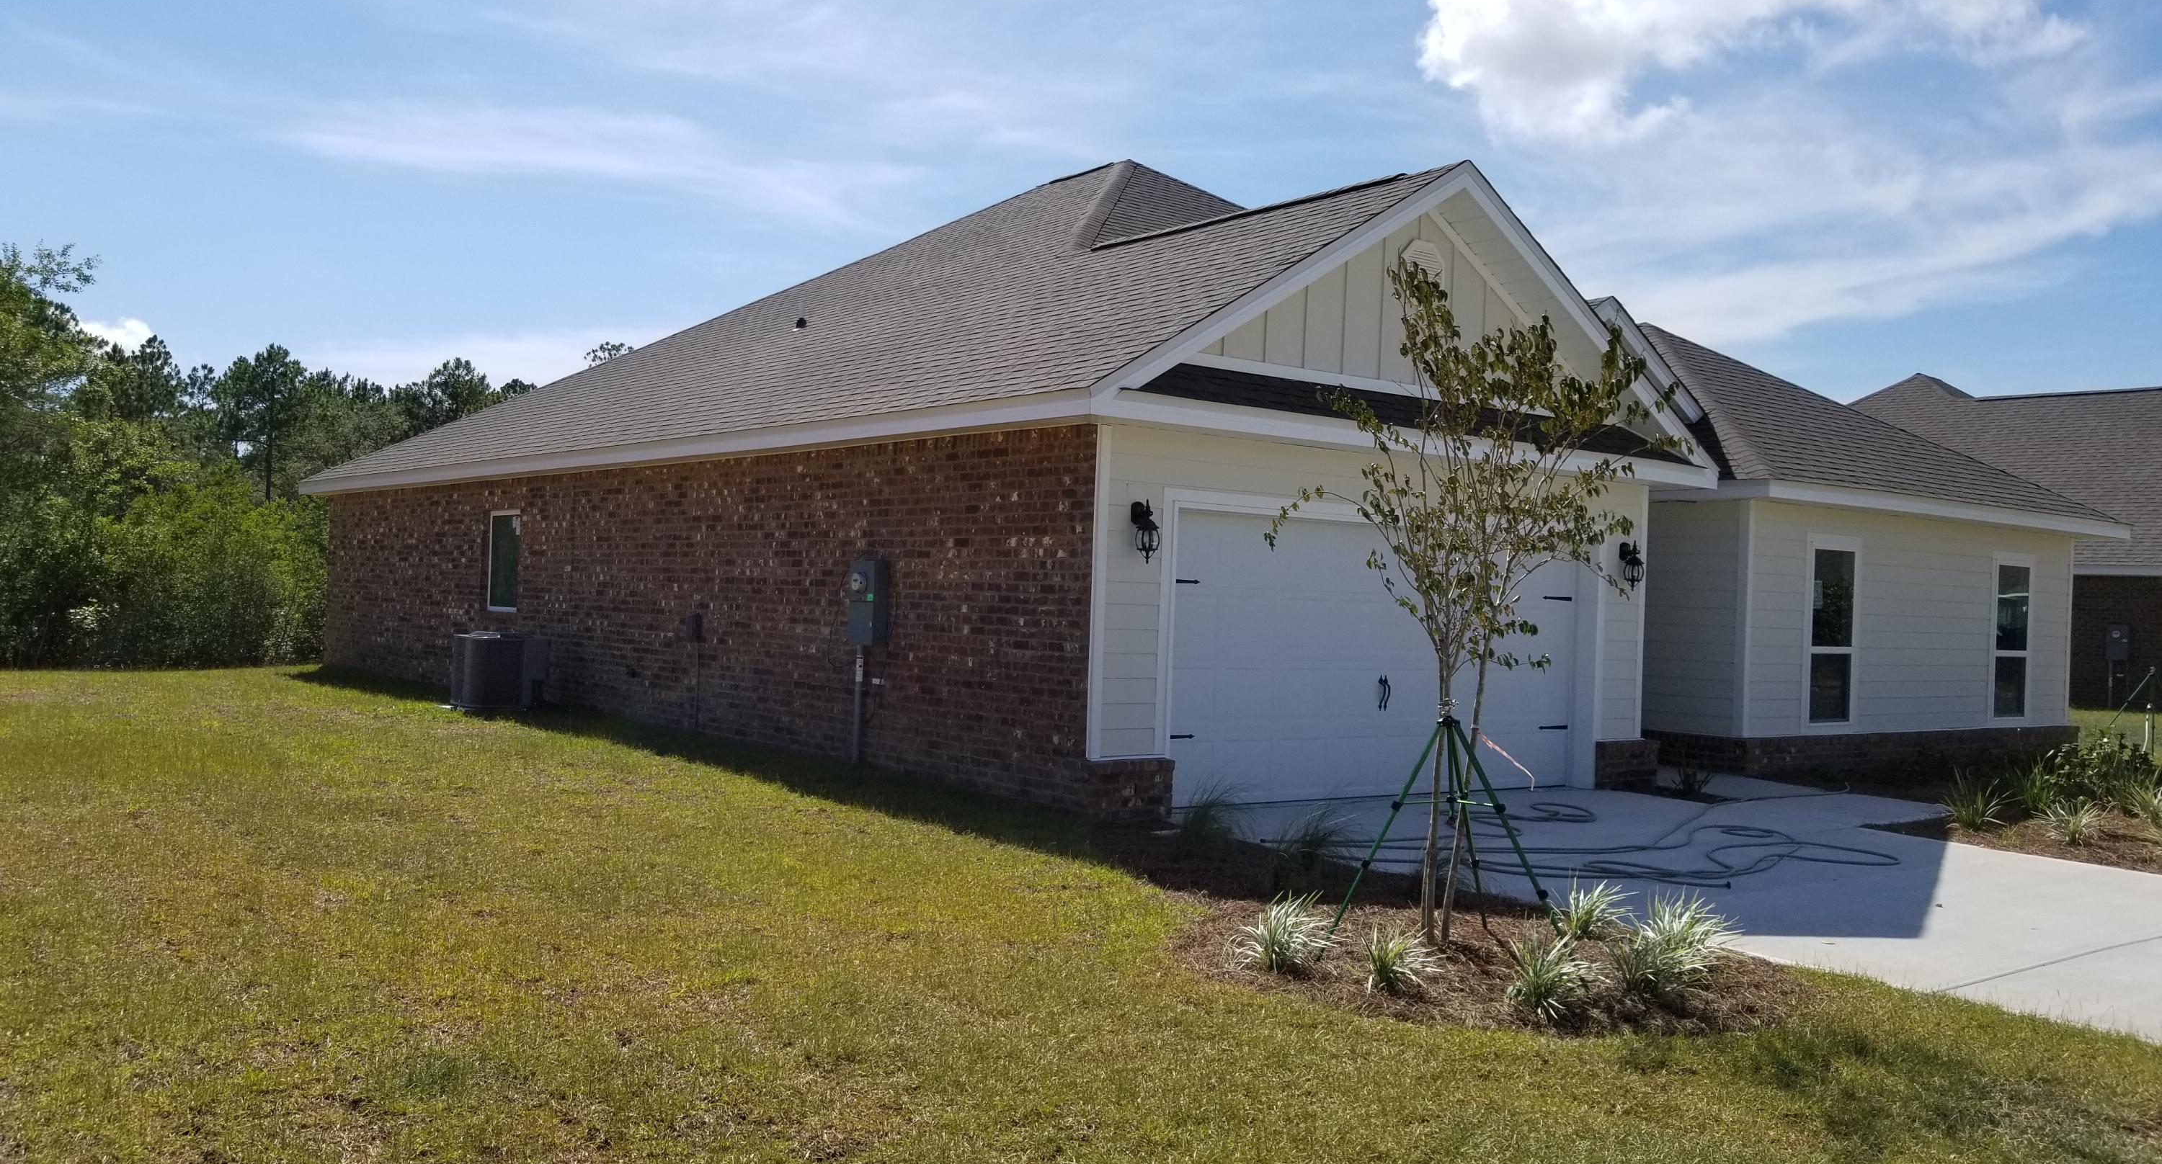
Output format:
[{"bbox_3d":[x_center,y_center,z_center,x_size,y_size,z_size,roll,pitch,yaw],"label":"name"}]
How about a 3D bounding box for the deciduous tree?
[{"bbox_3d":[1.850,0.090,7.650,1.850,3.200,1.800,2,-1,0],"label":"deciduous tree"}]

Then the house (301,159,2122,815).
[{"bbox_3d":[0.420,-1.730,22.000,15.600,7.100,18.300,3,-1,-39],"label":"house"}]

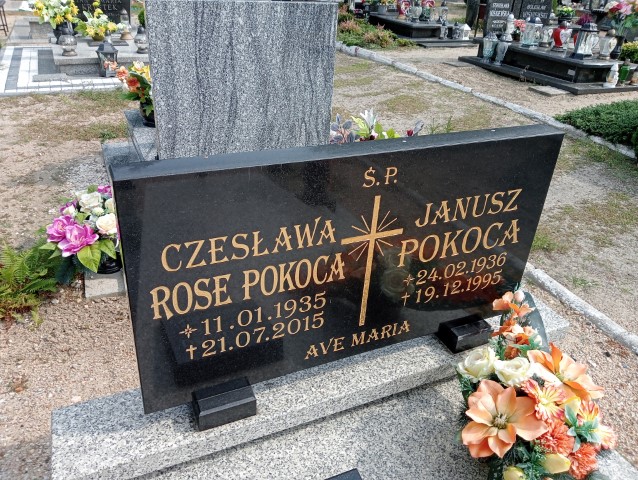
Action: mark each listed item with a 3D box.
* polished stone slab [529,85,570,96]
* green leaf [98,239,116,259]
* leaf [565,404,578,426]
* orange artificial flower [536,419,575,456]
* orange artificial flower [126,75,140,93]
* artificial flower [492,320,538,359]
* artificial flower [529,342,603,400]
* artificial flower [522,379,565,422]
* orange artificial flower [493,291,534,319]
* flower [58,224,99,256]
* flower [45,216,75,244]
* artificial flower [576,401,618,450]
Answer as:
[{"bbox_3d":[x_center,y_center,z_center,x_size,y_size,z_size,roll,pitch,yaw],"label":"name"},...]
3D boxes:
[{"bbox_3d":[2.690,-1.690,5.915,0.370,0.050,0.360,-10,31,-22],"label":"polished stone slab"},{"bbox_3d":[-0.801,0.032,1.956,0.068,0.080,0.045,-9,3,-22],"label":"green leaf"},{"bbox_3d":[0.583,0.405,1.193,0.025,0.050,0.014,-23,9,16],"label":"leaf"},{"bbox_3d":[0.482,0.404,1.058,0.085,0.082,0.055,21,-10,29],"label":"orange artificial flower"},{"bbox_3d":[-0.934,-0.788,2.600,0.070,0.050,0.080,12,59,14],"label":"orange artificial flower"},{"bbox_3d":[0.489,0.248,1.286,0.112,0.090,0.080,16,-4,23],"label":"artificial flower"},{"bbox_3d":[0.609,0.328,1.287,0.190,0.090,0.170,-1,31,-28],"label":"artificial flower"},{"bbox_3d":[0.485,0.344,1.108,0.093,0.092,0.050,19,-7,27],"label":"artificial flower"},{"bbox_3d":[0.601,0.199,1.597,0.120,0.070,0.075,-10,31,-24],"label":"orange artificial flower"},{"bbox_3d":[-0.890,0.002,1.912,0.148,0.118,0.090,-11,5,-25],"label":"flower"},{"bbox_3d":[-0.964,-0.043,1.941,0.125,0.105,0.080,-12,6,-26],"label":"flower"},{"bbox_3d":[0.654,0.437,1.217,0.095,0.050,0.100,8,47,-31],"label":"artificial flower"}]

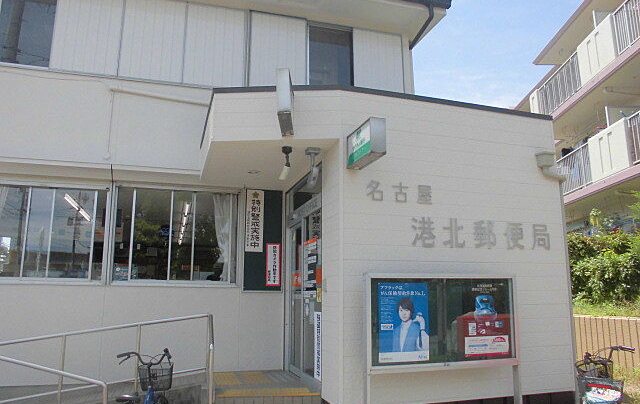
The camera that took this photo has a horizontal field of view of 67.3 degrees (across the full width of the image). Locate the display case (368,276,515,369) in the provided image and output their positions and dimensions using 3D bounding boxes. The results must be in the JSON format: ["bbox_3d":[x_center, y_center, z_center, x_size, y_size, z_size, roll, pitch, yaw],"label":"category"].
[{"bbox_3d":[1.224,1.174,4.726,1.650,0.875,0.090,4,-12,-19],"label":"display case"}]

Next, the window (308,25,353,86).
[{"bbox_3d":[0.163,-2.035,6.990,0.670,1.170,0.100,3,-11,-15],"label":"window"}]

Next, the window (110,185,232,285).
[{"bbox_3d":[-1.968,0.468,6.568,1.600,1.270,0.100,3,-11,-15],"label":"window"}]

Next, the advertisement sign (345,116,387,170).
[{"bbox_3d":[0.436,-0.543,4.592,0.145,0.330,0.560,4,-12,-19],"label":"advertisement sign"}]

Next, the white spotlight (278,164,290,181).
[{"bbox_3d":[-0.372,-0.307,5.090,0.075,0.155,0.075,27,5,31],"label":"white spotlight"}]

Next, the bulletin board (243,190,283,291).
[{"bbox_3d":[-0.804,0.540,6.841,0.530,1.420,0.045,3,-11,-15],"label":"bulletin board"}]

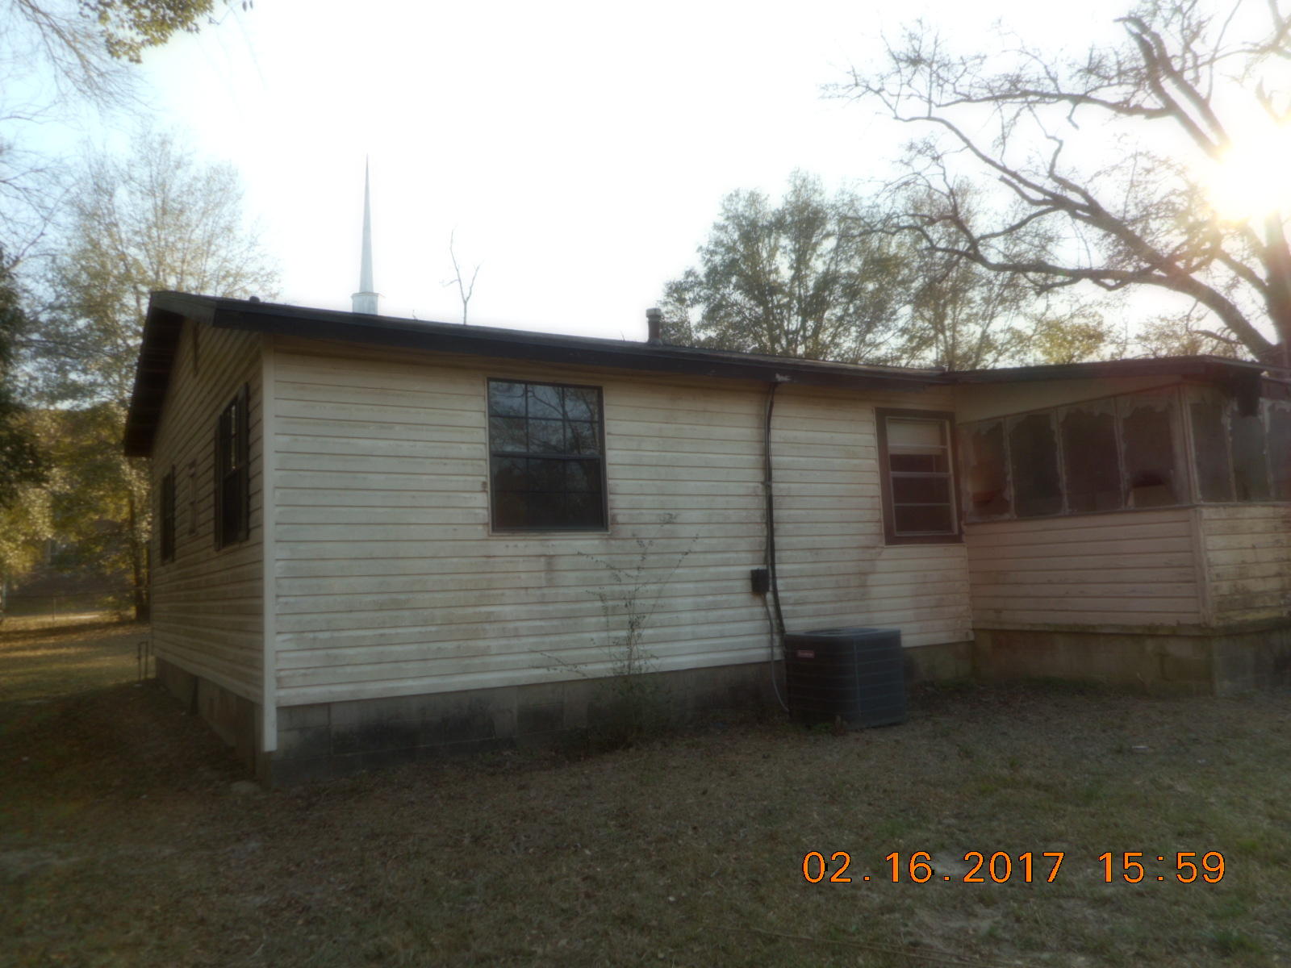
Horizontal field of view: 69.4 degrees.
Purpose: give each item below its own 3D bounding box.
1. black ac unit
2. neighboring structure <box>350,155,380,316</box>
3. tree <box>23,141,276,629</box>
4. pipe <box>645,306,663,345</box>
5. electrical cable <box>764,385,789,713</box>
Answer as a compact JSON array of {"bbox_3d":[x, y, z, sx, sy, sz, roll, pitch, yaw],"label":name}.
[{"bbox_3d":[1.723,1.658,8.070,0.740,0.760,0.740,1,-7,-29],"label":"black ac unit"},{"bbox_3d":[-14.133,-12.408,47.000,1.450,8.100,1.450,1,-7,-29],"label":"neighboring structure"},{"bbox_3d":[-15.370,-3.436,29.000,7.300,15.600,7.200,1,-7,-28],"label":"tree"},{"bbox_3d":[0.099,-1.727,10.200,0.160,0.420,0.160,-3,-6,0],"label":"pipe"},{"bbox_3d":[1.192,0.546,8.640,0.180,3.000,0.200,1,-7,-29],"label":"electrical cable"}]

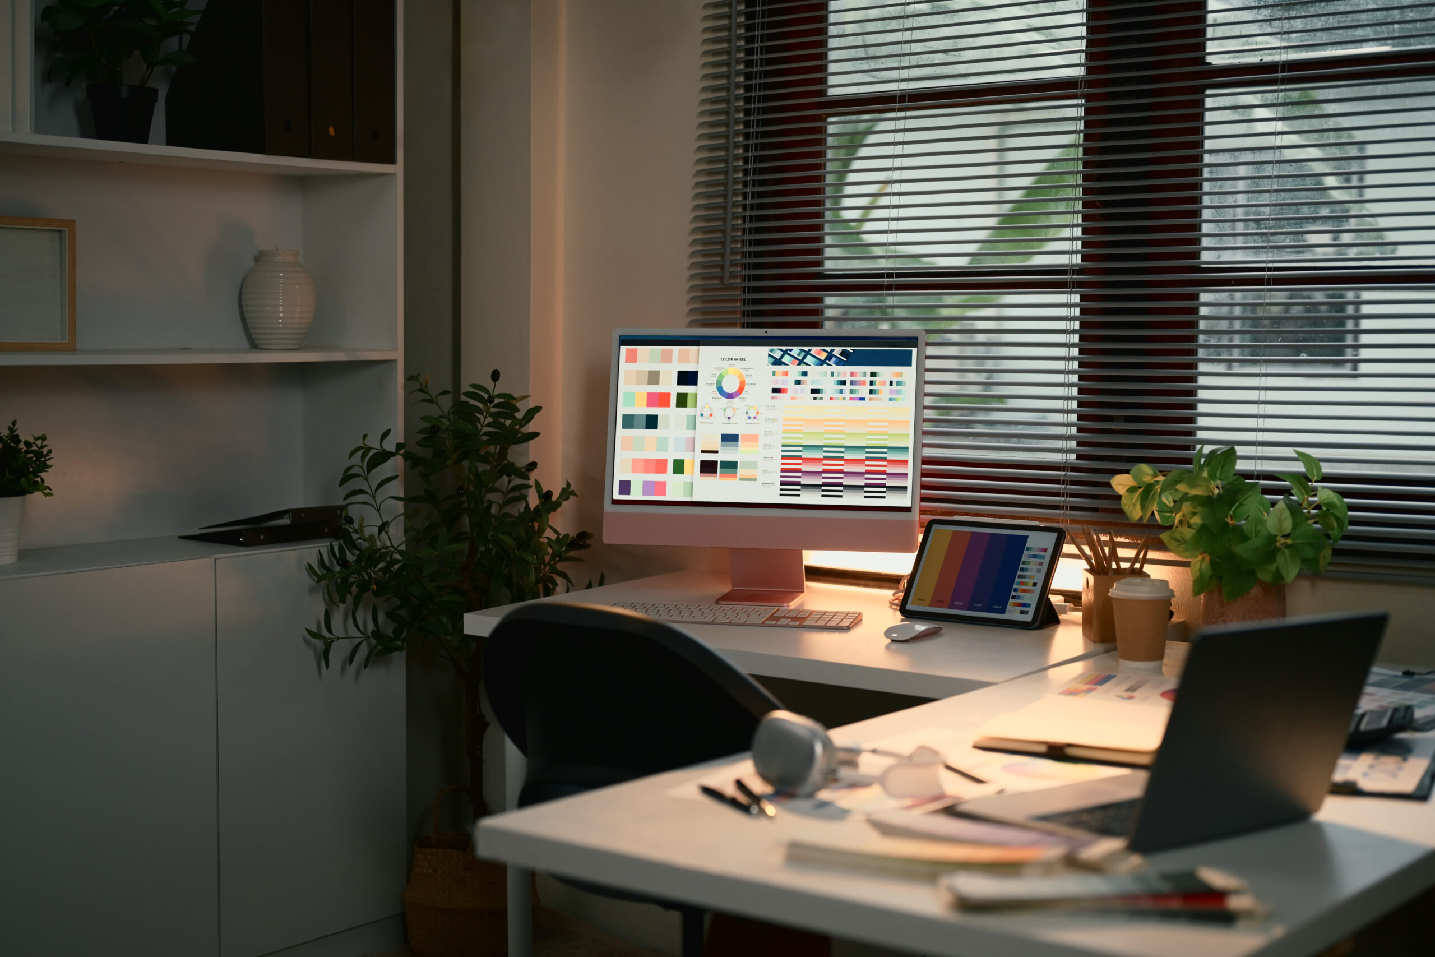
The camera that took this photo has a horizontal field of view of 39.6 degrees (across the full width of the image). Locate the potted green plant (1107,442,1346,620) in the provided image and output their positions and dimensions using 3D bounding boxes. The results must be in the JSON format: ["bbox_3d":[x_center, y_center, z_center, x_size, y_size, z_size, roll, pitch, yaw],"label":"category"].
[{"bbox_3d":[0.742,0.100,2.923,0.330,0.289,0.280,0,4,0],"label":"potted green plant"}]

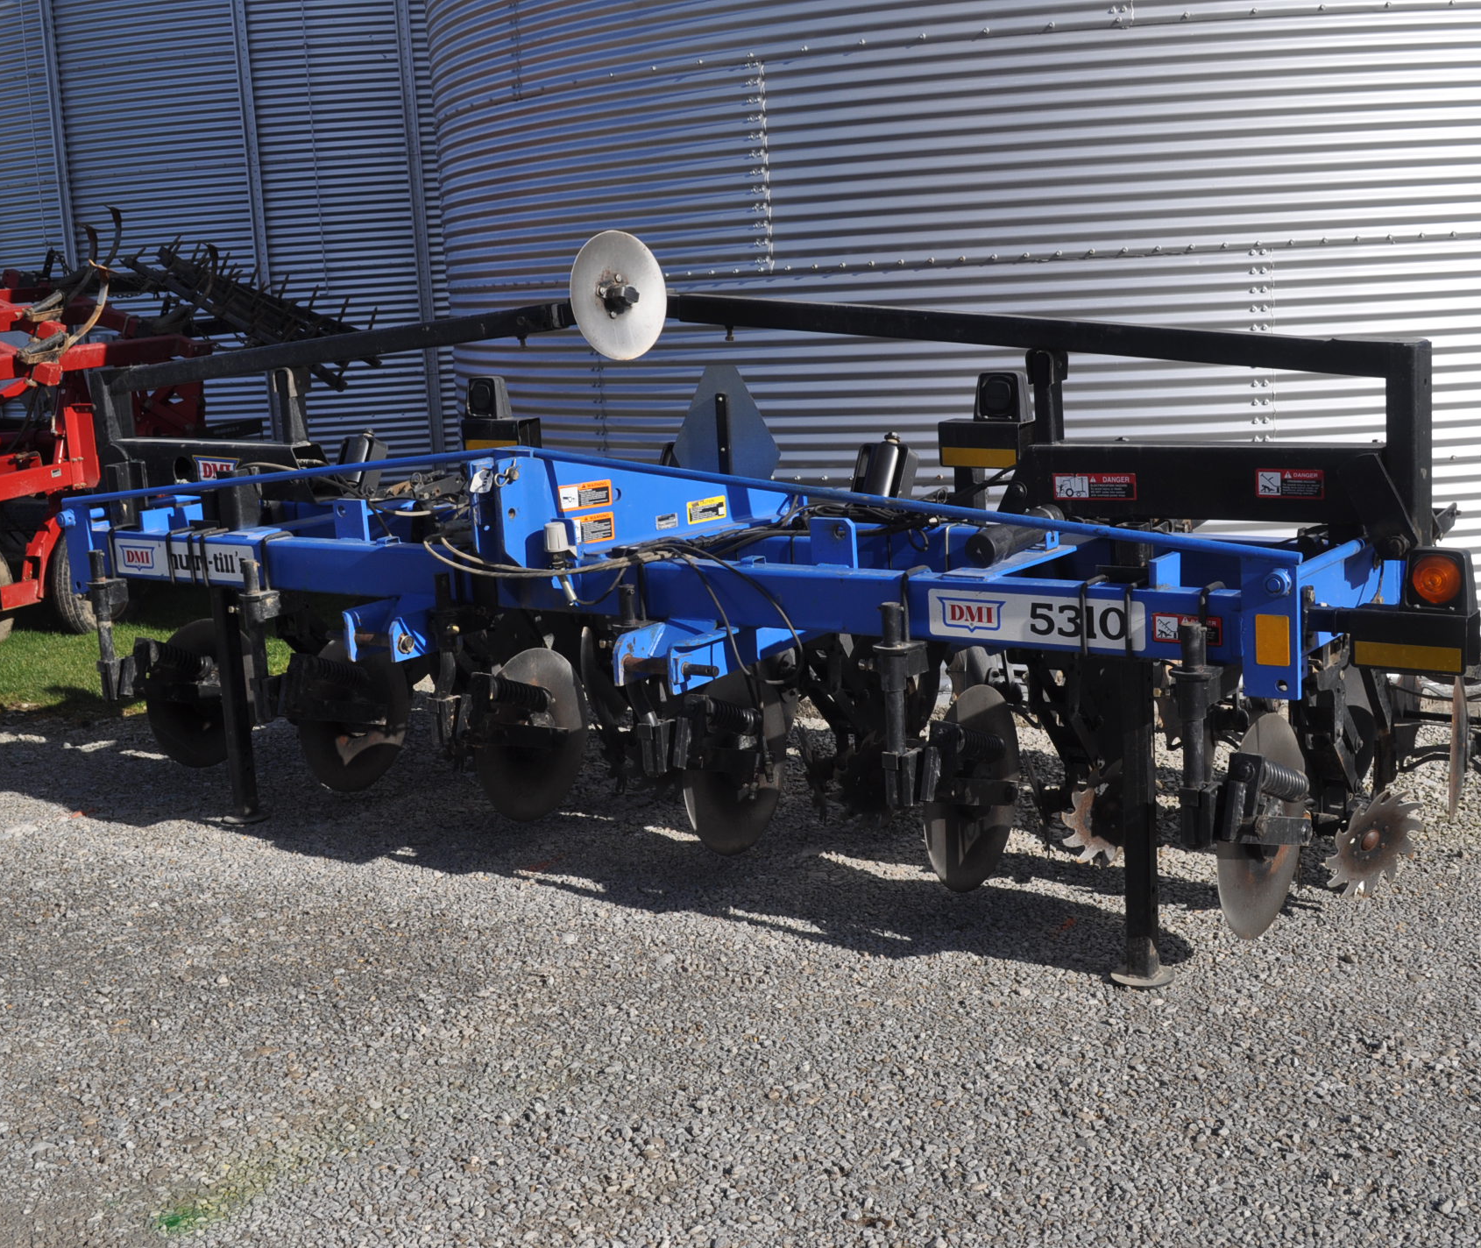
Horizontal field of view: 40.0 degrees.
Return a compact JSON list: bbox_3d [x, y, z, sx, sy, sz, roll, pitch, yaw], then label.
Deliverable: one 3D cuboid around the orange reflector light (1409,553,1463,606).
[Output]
[{"bbox_3d":[1.462,-0.092,4.267,0.107,0.107,0.040,4,13,37],"label":"orange reflector light"}]

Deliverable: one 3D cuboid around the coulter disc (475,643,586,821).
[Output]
[{"bbox_3d":[-0.620,0.327,6.053,0.025,0.515,0.515,4,13,36],"label":"coulter disc"}]

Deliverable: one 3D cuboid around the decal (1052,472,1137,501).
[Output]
[{"bbox_3d":[0.890,-0.344,5.111,0.233,0.066,0.005,4,13,37],"label":"decal"}]

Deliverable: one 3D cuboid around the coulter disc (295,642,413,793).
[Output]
[{"bbox_3d":[-1.228,0.280,6.510,0.025,0.515,0.515,4,13,36],"label":"coulter disc"}]

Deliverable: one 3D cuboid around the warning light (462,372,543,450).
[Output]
[{"bbox_3d":[-0.782,-0.673,6.620,0.250,0.262,0.105,4,13,37],"label":"warning light"}]

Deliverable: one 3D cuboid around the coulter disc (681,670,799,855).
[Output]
[{"bbox_3d":[-0.013,0.373,5.596,0.025,0.515,0.515,4,13,36],"label":"coulter disc"}]

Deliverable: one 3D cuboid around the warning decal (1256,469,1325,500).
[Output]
[{"bbox_3d":[1.298,-0.331,4.801,0.167,0.066,0.005,4,13,37],"label":"warning decal"}]

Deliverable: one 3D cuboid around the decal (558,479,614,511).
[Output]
[{"bbox_3d":[-0.414,-0.346,5.456,0.165,0.067,0.005,-10,12,-35],"label":"decal"}]

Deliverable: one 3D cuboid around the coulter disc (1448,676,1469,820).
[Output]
[{"bbox_3d":[1.901,0.305,5.384,0.050,0.450,0.450,0,11,19],"label":"coulter disc"}]

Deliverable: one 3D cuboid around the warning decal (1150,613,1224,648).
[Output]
[{"bbox_3d":[1.006,0.013,4.564,0.167,0.065,0.005,4,13,37],"label":"warning decal"}]

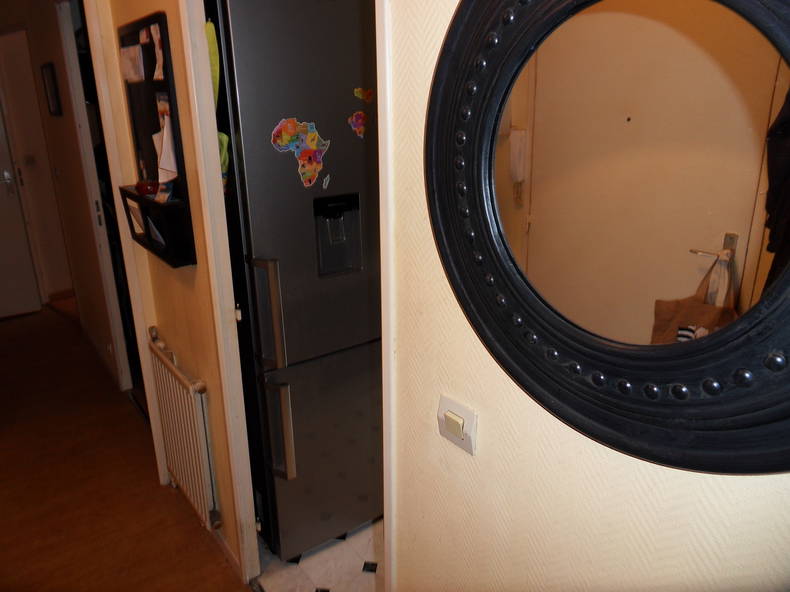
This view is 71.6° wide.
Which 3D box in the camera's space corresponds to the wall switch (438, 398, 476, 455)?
[{"bbox_3d":[0.099,0.210,0.892,0.015,0.080,0.081,-14,21,-36],"label":"wall switch"}]

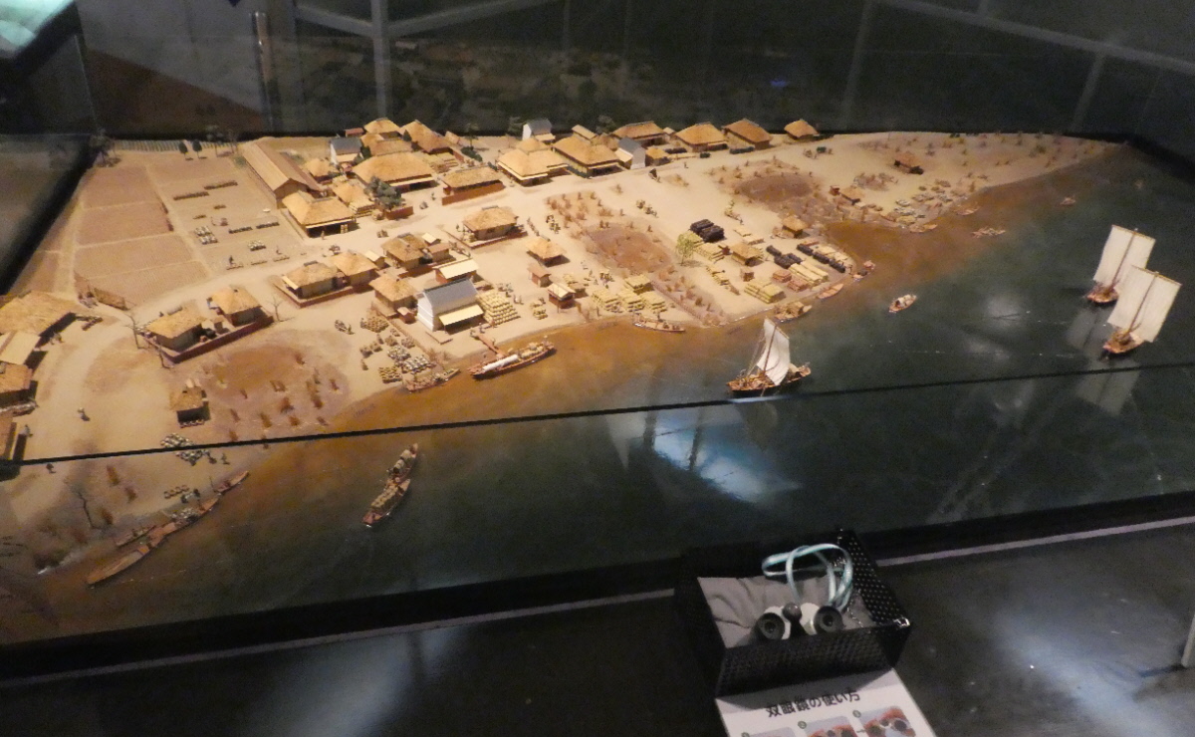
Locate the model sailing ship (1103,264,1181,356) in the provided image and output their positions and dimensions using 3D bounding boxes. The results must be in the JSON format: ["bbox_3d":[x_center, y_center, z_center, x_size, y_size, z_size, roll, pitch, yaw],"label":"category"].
[{"bbox_3d":[1.101,-0.118,1.680,0.190,0.160,0.098,-16,37,-29],"label":"model sailing ship"}]

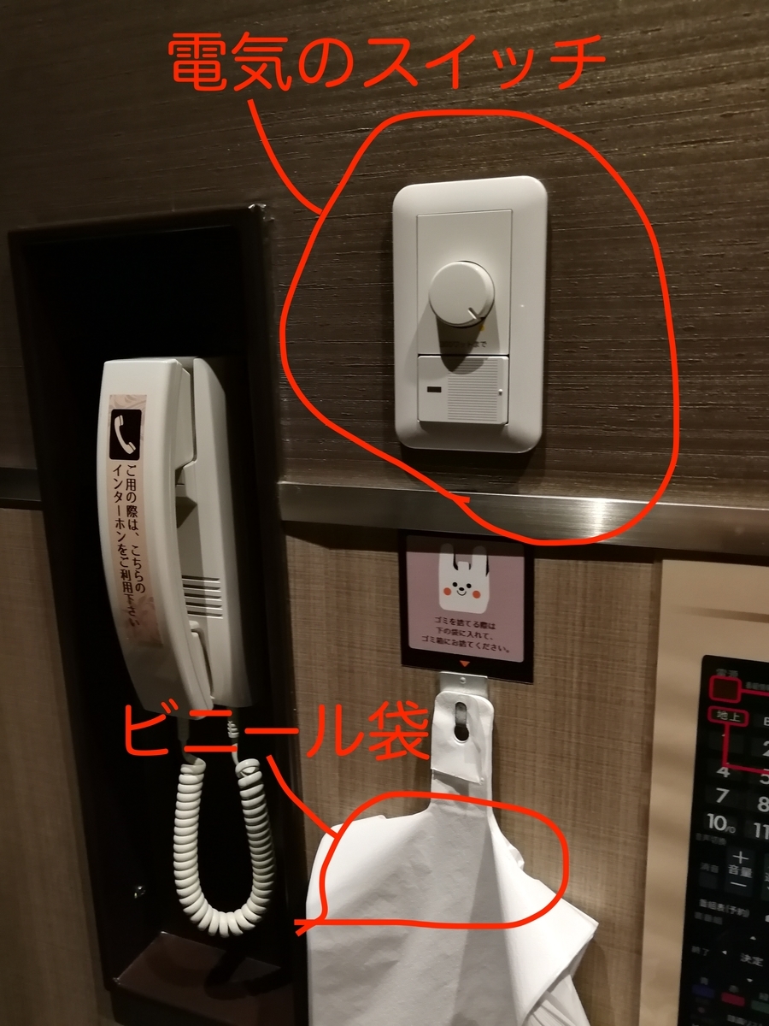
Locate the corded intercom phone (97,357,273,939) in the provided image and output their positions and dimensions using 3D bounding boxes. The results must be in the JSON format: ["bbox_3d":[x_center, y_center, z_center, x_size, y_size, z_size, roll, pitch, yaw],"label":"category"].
[{"bbox_3d":[-0.124,0.099,0.505,0.087,0.388,0.050,4,14,21],"label":"corded intercom phone"}]

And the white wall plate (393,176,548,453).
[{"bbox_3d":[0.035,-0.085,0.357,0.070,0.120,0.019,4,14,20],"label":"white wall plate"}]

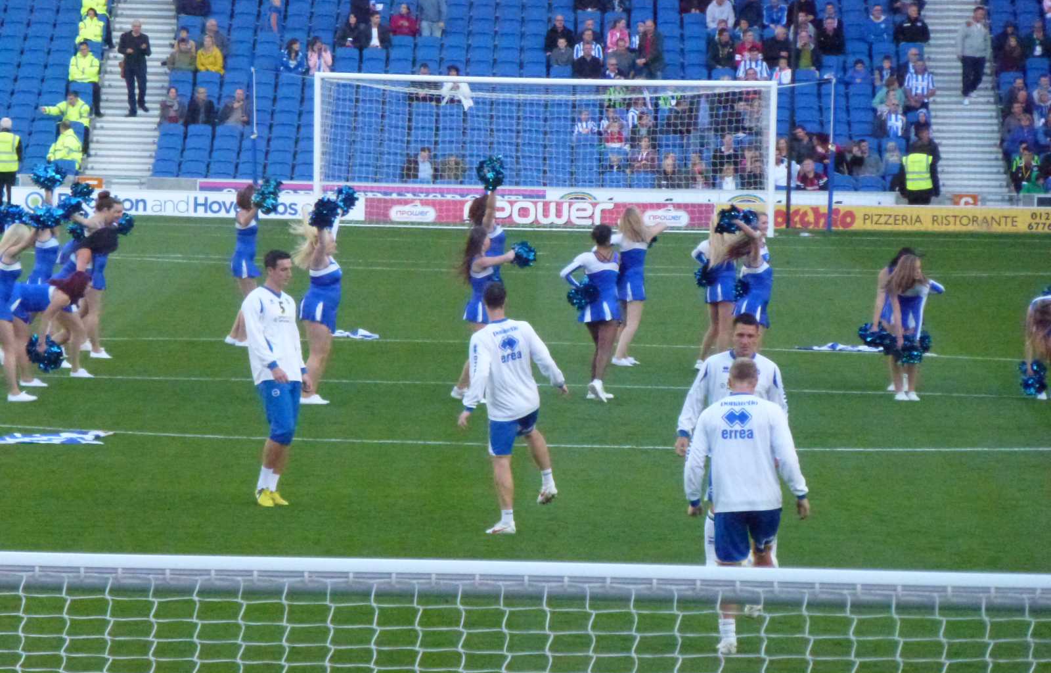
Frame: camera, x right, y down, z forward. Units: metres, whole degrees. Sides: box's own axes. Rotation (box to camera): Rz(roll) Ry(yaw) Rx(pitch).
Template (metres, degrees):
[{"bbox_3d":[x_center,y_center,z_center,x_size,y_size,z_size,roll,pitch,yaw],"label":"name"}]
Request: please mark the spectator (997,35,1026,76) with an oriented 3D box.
[{"bbox_3d":[9.040,-5.014,140.677,0.500,1.170,0.800,1,3,0],"label":"spectator"}]

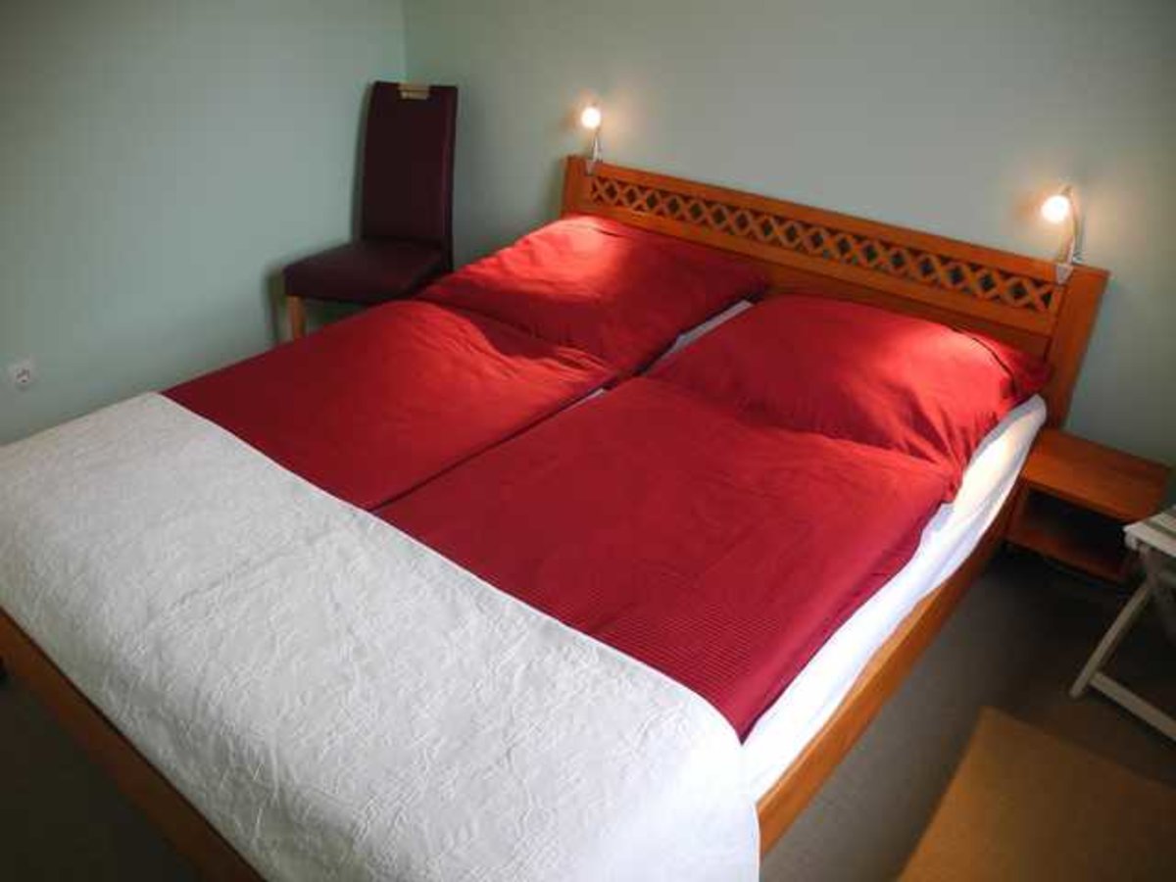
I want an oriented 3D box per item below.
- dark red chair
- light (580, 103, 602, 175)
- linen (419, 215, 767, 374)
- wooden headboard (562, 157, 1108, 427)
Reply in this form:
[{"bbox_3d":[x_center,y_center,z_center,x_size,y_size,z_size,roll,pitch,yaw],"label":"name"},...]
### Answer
[{"bbox_3d":[-0.749,-0.723,3.456,0.450,1.010,0.560,10,32,16],"label":"dark red chair"},{"bbox_3d":[0.004,-0.958,3.061,0.060,0.220,0.090,24,38,34],"label":"light"},{"bbox_3d":[0.007,-0.462,2.762,0.780,0.160,0.710,24,38,34],"label":"linen"},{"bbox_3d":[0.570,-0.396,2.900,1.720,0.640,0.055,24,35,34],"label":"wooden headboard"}]

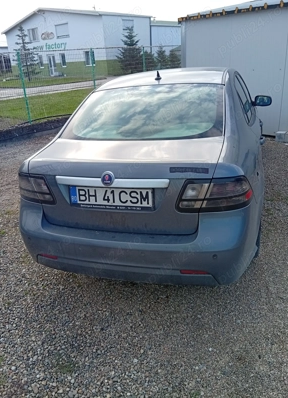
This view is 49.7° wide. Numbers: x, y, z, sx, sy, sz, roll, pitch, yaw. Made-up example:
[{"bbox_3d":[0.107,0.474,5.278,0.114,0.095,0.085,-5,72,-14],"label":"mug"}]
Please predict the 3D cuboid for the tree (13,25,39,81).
[{"bbox_3d":[-10.514,-12.813,27.427,2.150,4.517,2.150,-11,24,-16],"label":"tree"}]

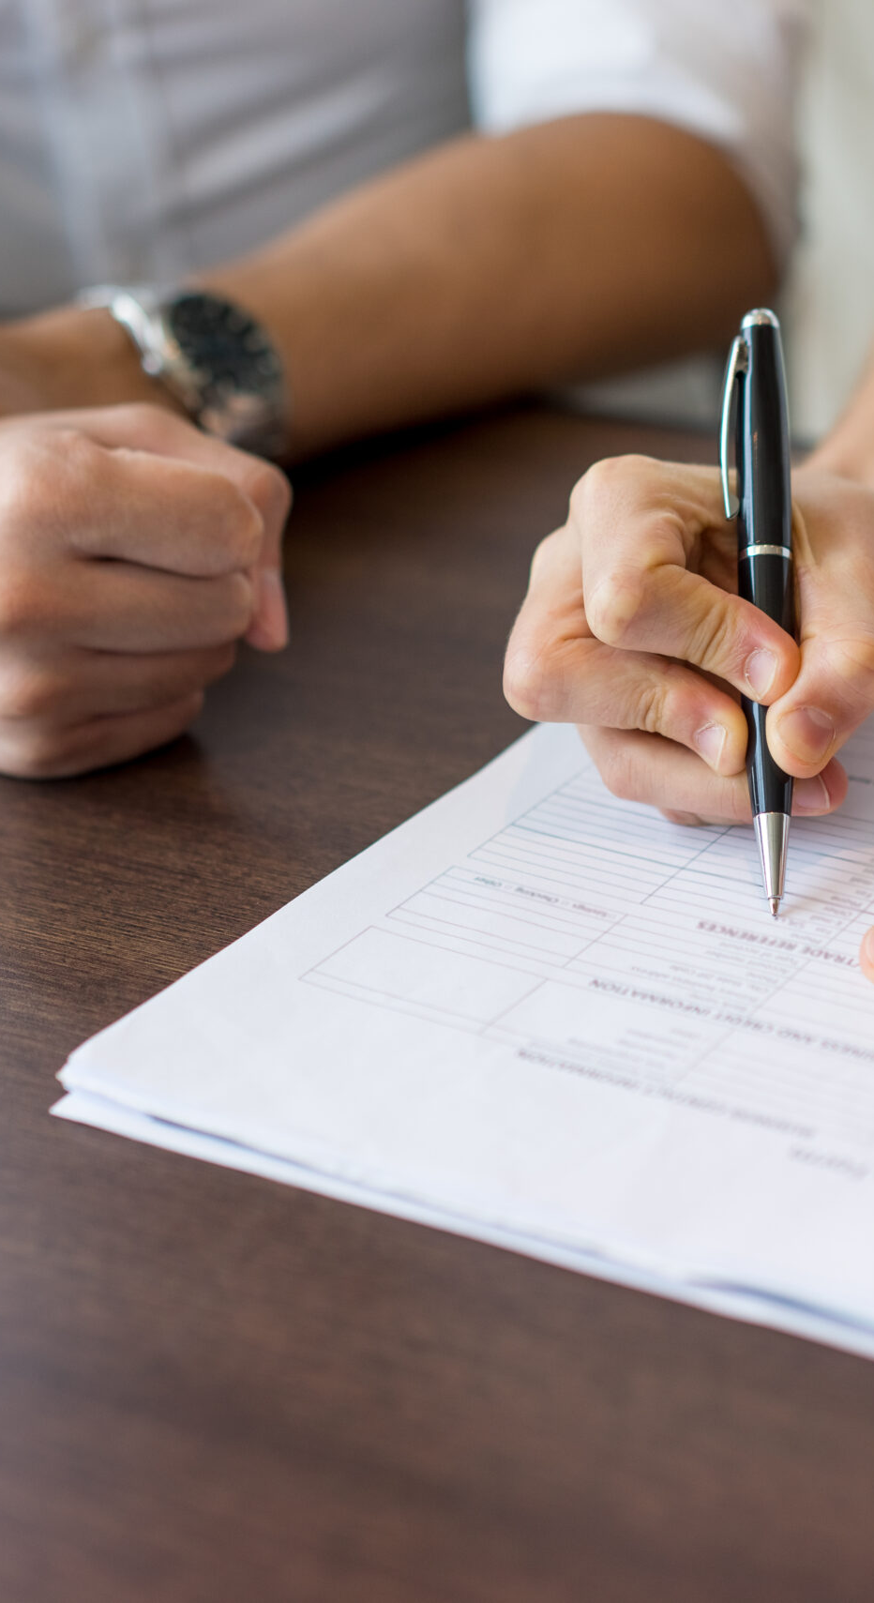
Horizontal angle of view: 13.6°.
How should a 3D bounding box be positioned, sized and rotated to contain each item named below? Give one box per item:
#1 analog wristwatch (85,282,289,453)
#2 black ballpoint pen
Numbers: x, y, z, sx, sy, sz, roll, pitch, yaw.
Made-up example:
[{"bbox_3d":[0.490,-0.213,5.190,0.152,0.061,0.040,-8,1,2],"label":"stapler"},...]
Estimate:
[{"bbox_3d":[-0.064,-0.104,0.958,0.042,0.053,0.061,-15,66,-35],"label":"analog wristwatch"},{"bbox_3d":[0.069,-0.042,0.782,0.015,0.137,0.011,0,-17,0],"label":"black ballpoint pen"}]

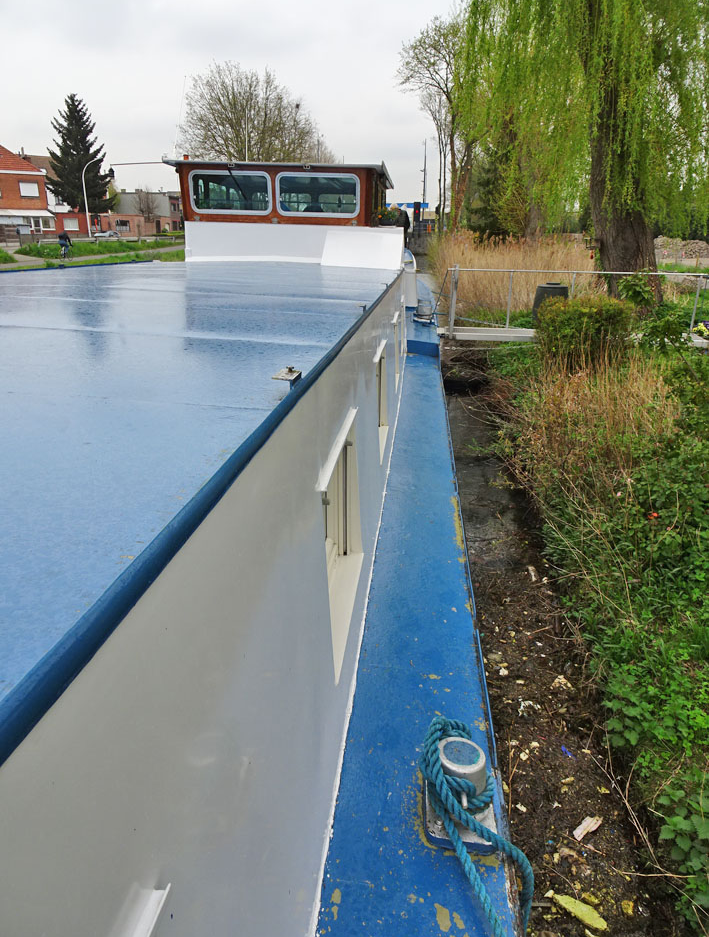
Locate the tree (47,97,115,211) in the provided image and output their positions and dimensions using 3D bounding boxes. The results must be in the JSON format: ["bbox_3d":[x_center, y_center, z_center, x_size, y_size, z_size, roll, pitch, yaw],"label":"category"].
[{"bbox_3d":[-31.493,-34.110,75.158,7.900,15.500,7.900,1,19,0],"label":"tree"}]

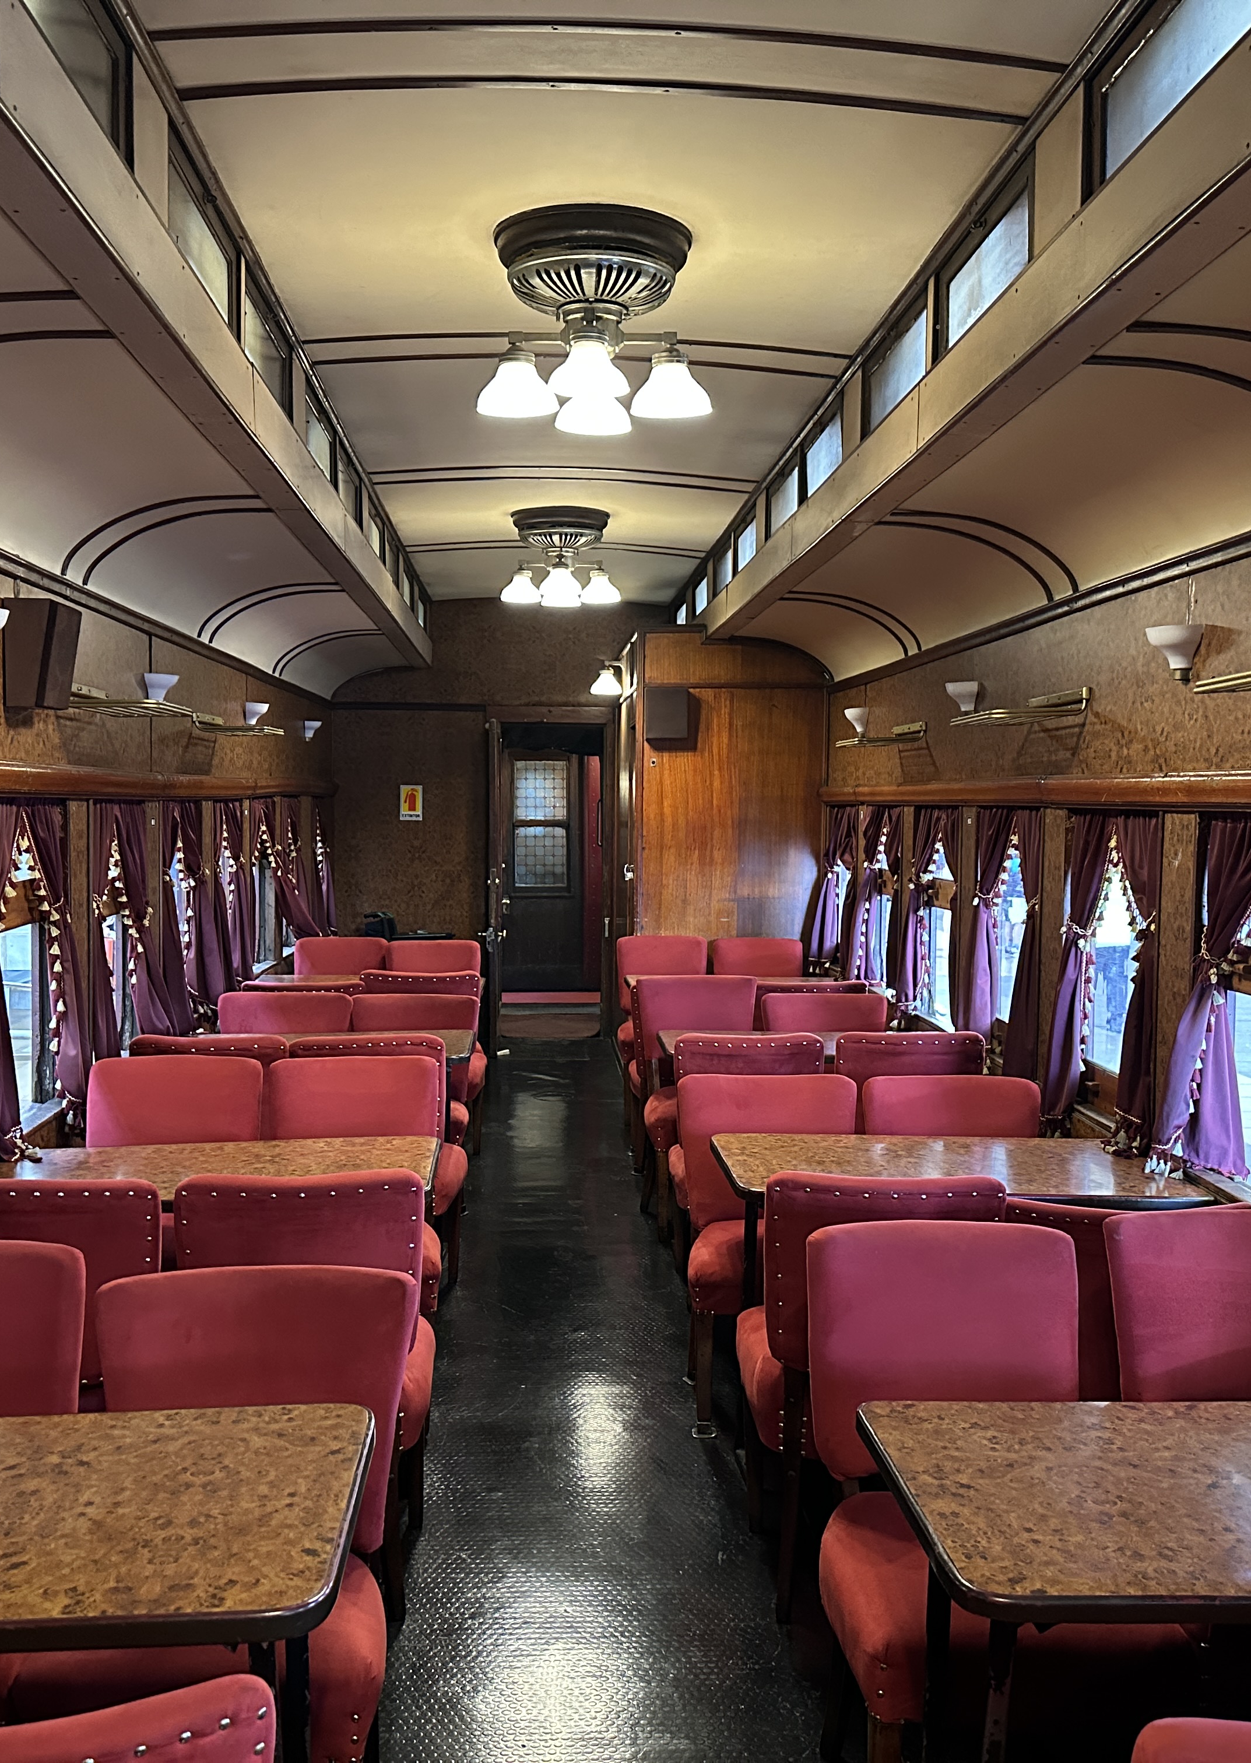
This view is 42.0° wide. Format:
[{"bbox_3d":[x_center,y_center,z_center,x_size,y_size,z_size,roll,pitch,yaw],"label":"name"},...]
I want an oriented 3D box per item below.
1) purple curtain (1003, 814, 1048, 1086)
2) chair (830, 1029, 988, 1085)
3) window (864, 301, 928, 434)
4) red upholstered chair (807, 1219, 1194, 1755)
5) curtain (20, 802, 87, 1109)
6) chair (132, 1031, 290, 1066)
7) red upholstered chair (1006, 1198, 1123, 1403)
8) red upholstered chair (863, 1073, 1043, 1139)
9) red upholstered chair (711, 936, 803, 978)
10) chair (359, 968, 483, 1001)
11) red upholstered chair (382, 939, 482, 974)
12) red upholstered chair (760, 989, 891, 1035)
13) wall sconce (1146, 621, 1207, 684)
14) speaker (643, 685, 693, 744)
[{"bbox_3d":[1.176,0.203,4.993,0.163,0.789,0.353,0,3,-3],"label":"purple curtain"},{"bbox_3d":[0.885,0.914,5.451,0.486,0.880,0.530,0,3,-3],"label":"chair"},{"bbox_3d":[0.693,-1.308,4.169,0.049,0.218,0.757,0,3,-3],"label":"window"},{"bbox_3d":[0.549,1.044,2.676,0.510,0.875,0.560,0,3,-3],"label":"red upholstered chair"},{"bbox_3d":[-1.471,0.197,4.304,0.146,0.787,0.404,0,3,-3],"label":"curtain"},{"bbox_3d":[-1.257,0.904,5.163,0.486,0.880,0.530,0,3,-3],"label":"chair"},{"bbox_3d":[0.948,1.027,3.334,0.486,0.880,0.530,1,3,1],"label":"red upholstered chair"},{"bbox_3d":[0.878,0.948,4.265,0.485,0.845,0.530,0,3,-3],"label":"red upholstered chair"},{"bbox_3d":[0.701,0.766,8.204,0.486,0.880,0.530,0,3,-3],"label":"red upholstered chair"},{"bbox_3d":[-0.878,0.803,7.114,0.520,0.875,0.560,0,3,-3],"label":"chair"},{"bbox_3d":[-0.964,0.729,8.117,0.485,0.845,0.530,0,3,-3],"label":"red upholstered chair"},{"bbox_3d":[0.756,0.854,6.038,0.485,0.845,0.530,0,3,-3],"label":"red upholstered chair"},{"bbox_3d":[1.259,-0.528,3.783,0.135,0.132,0.132,0,3,-3],"label":"wall sconce"},{"bbox_3d":[0.212,-0.866,8.448,0.229,0.263,0.139,0,3,-3],"label":"speaker"}]

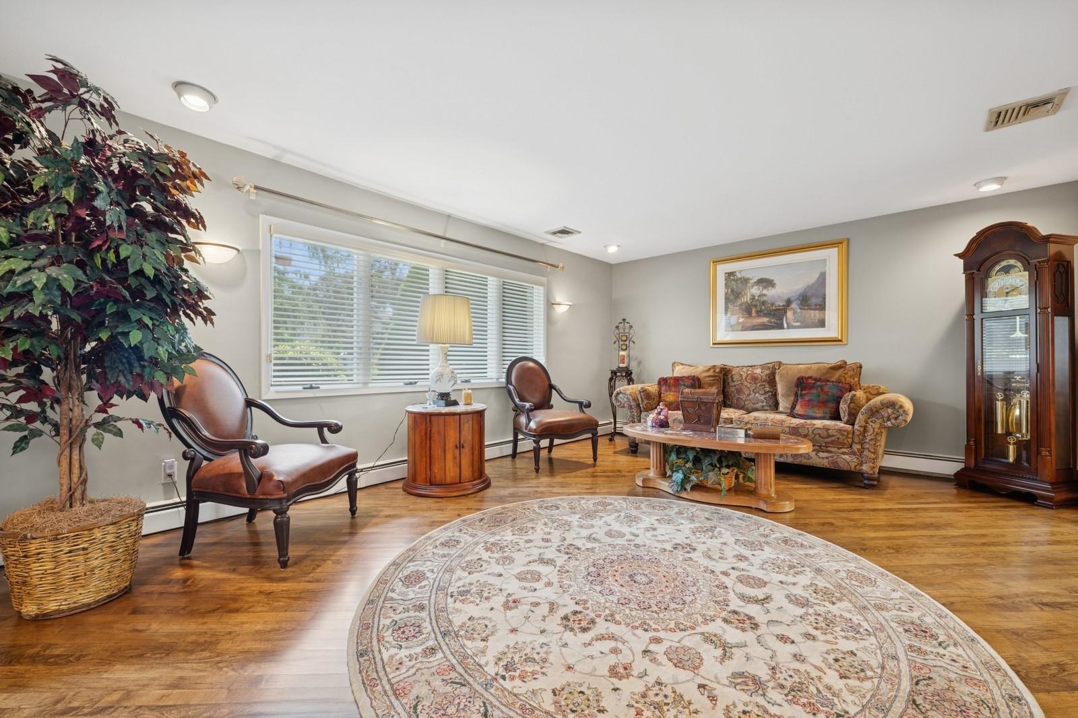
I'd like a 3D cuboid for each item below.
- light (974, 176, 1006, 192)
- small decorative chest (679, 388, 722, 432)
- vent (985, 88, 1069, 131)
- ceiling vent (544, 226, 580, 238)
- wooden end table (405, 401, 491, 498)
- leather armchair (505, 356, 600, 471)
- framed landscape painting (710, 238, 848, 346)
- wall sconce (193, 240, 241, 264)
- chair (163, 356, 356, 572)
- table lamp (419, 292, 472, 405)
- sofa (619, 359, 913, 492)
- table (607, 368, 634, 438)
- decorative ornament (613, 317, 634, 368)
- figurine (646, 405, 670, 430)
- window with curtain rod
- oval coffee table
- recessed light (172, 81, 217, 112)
[{"bbox_3d":[3.469,-1.339,3.223,0.175,0.054,0.175,0,0,43],"label":"light"},{"bbox_3d":[1.365,0.418,3.519,0.280,0.339,0.260,0,0,34],"label":"small decorative chest"},{"bbox_3d":[2.690,-1.363,2.326,0.281,0.020,0.315,0,0,43],"label":"vent"},{"bbox_3d":[0.270,-1.385,4.631,0.310,0.025,0.310,0,0,43],"label":"ceiling vent"},{"bbox_3d":[-0.754,0.711,3.469,0.705,0.655,0.705,0,0,-32],"label":"wooden end table"},{"bbox_3d":[0.084,0.505,4.263,0.739,1.050,0.788,0,0,-34],"label":"leather armchair"},{"bbox_3d":[2.543,-0.661,4.567,1.333,1.042,0.044,0,0,43],"label":"framed landscape painting"},{"bbox_3d":[-2.061,-0.660,2.649,0.140,0.115,0.320,0,0,43],"label":"wall sconce"},{"bbox_3d":[-1.550,0.488,2.381,0.788,1.050,0.739,0,0,3],"label":"chair"},{"bbox_3d":[-0.774,-0.057,3.458,0.458,0.894,0.458,0,0,0],"label":"table lamp"},{"bbox_3d":[2.078,0.532,4.265,2.512,1.011,0.867,0,0,39],"label":"sofa"},{"bbox_3d":[1.086,0.601,5.498,0.320,0.910,0.310,0,0,6],"label":"table"},{"bbox_3d":[1.090,-0.181,5.501,0.280,0.650,0.150,0,0,6],"label":"decorative ornament"},{"bbox_3d":[1.025,0.483,3.598,0.190,0.205,0.140,0,0,20],"label":"figurine"},{"bbox_3d":[-0.923,-0.346,3.985,0.100,1.285,2.960,0,0,43],"label":"window with curtain rod"},{"bbox_3d":[1.334,0.818,3.311,1.370,0.462,0.810,0,0,38],"label":"oval coffee table"},{"bbox_3d":[-1.798,-1.363,2.195,0.185,0.057,0.185,0,0,43],"label":"recessed light"}]

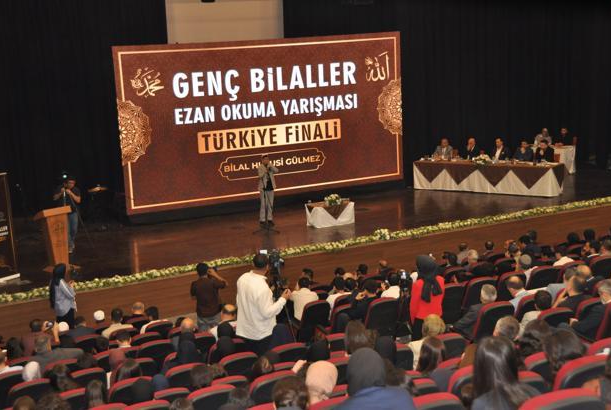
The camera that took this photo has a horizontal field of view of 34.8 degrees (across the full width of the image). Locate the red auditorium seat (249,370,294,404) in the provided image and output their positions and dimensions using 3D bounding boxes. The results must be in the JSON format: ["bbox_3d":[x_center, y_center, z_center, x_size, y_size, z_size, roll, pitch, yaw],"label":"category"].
[{"bbox_3d":[-0.364,1.881,8.666,0.560,0.980,0.650,-8,11,-25],"label":"red auditorium seat"}]

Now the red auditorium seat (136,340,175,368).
[{"bbox_3d":[-1.940,2.113,12.345,0.560,0.950,0.620,-8,11,-26],"label":"red auditorium seat"}]

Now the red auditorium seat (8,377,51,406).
[{"bbox_3d":[-3.006,2.315,10.687,0.560,0.980,0.650,-8,11,-25],"label":"red auditorium seat"}]

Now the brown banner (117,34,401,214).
[{"bbox_3d":[-0.955,-2.261,25.571,8.040,4.070,0.200,-8,11,-26],"label":"brown banner"}]

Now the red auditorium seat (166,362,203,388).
[{"bbox_3d":[-1.263,2.032,9.991,0.560,0.950,0.620,-8,11,-26],"label":"red auditorium seat"}]

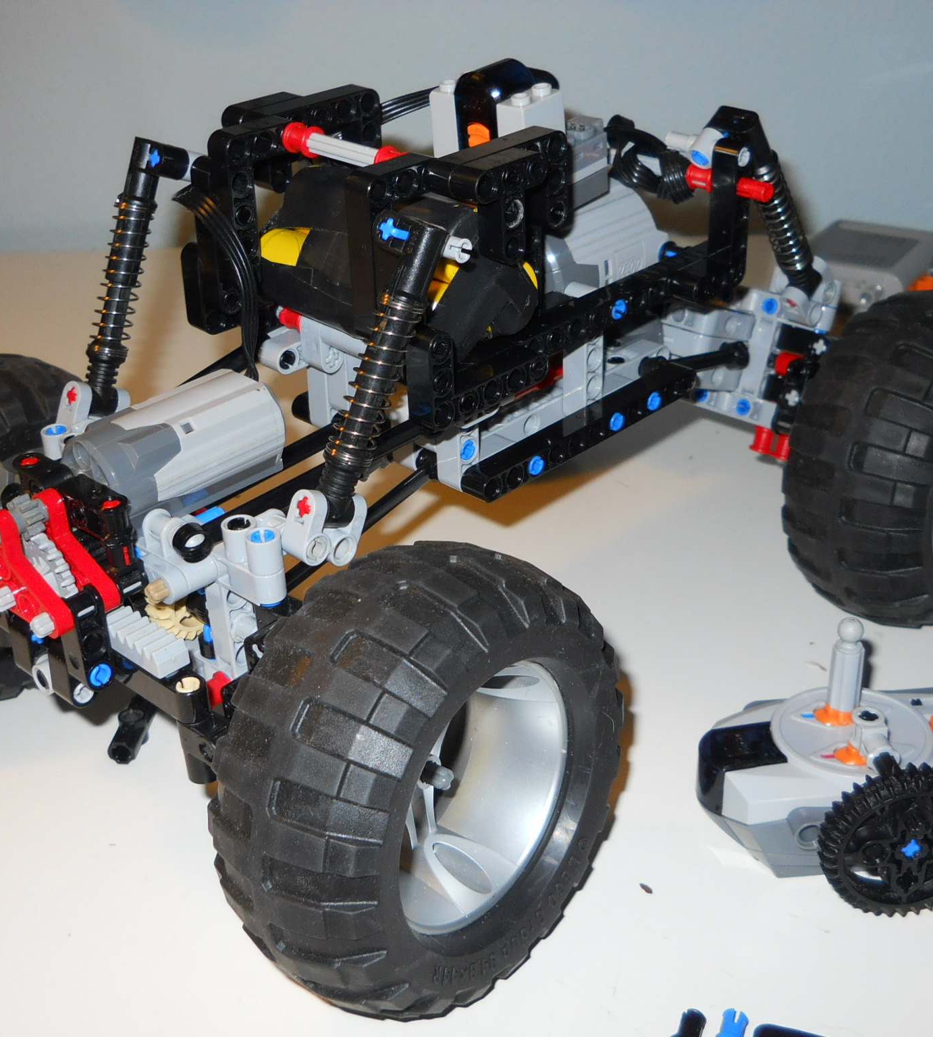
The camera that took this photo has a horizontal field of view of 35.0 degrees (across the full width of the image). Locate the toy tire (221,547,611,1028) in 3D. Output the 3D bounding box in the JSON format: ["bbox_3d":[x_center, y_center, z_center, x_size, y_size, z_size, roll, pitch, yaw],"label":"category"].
[{"bbox_3d":[-0.007,0.052,0.300,0.044,0.095,0.095,17,33,34],"label":"toy tire"}]

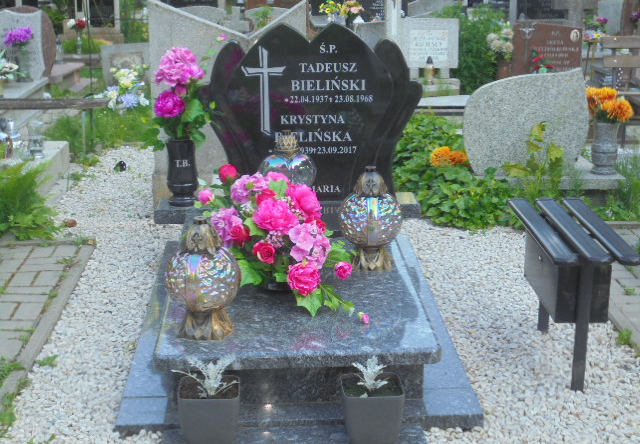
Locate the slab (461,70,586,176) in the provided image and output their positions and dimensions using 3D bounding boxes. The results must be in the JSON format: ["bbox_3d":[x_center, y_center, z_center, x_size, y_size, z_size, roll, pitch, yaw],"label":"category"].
[{"bbox_3d":[1.019,-0.490,5.104,0.631,0.521,0.090,0,18,0],"label":"slab"}]

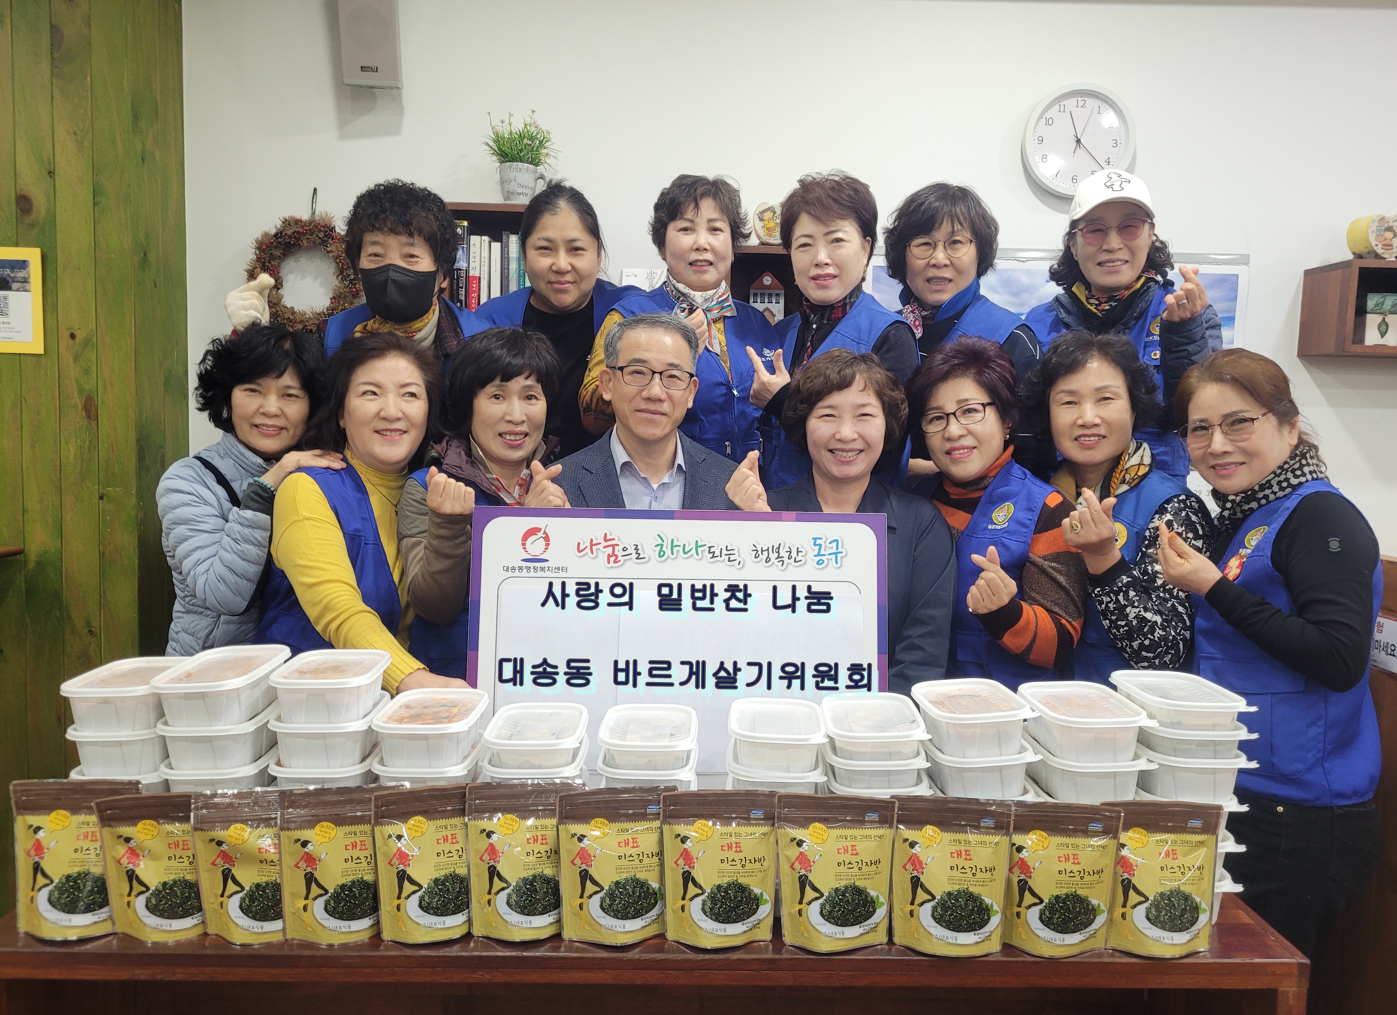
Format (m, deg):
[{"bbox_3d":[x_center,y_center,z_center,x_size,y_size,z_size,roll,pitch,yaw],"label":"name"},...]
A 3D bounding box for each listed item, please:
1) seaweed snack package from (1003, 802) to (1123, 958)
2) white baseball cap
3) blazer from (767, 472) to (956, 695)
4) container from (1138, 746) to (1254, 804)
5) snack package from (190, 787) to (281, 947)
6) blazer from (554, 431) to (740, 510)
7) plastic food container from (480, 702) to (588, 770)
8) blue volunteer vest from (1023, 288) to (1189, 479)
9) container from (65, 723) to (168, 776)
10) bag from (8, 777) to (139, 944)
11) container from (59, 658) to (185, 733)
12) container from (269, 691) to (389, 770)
[{"bbox_3d":[0.434,0.446,1.271,0.143,0.171,0.050,4,-1,0],"label":"seaweed snack package"},{"bbox_3d":[0.852,-0.642,2.170,0.170,0.128,0.250,0,15,15],"label":"white baseball cap"},{"bbox_3d":[0.237,0.240,1.767,0.410,0.600,0.280,2,5,5],"label":"blazer"},{"bbox_3d":[0.626,0.331,1.387,0.130,0.058,0.182,2,5,1],"label":"container"},{"bbox_3d":[-0.528,0.421,1.250,0.143,0.170,0.050,-3,-1,-5],"label":"snack package"},{"bbox_3d":[-0.093,0.186,1.975,0.480,0.660,0.270,0,4,-6],"label":"blazer"},{"bbox_3d":[-0.215,0.307,1.410,0.130,0.038,0.182,2,5,0],"label":"plastic food container"},{"bbox_3d":[0.856,-0.146,2.210,0.410,0.600,0.270,2,5,15],"label":"blue volunteer vest"},{"bbox_3d":[-0.746,0.307,1.423,0.131,0.058,0.183,1,5,-2],"label":"container"},{"bbox_3d":[-0.742,0.419,1.259,0.142,0.177,0.050,1,0,-6],"label":"bag"},{"bbox_3d":[-0.751,0.249,1.419,0.131,0.058,0.183,1,5,-2],"label":"container"},{"bbox_3d":[-0.480,0.289,1.377,0.124,0.060,0.183,1,4,-4],"label":"container"}]

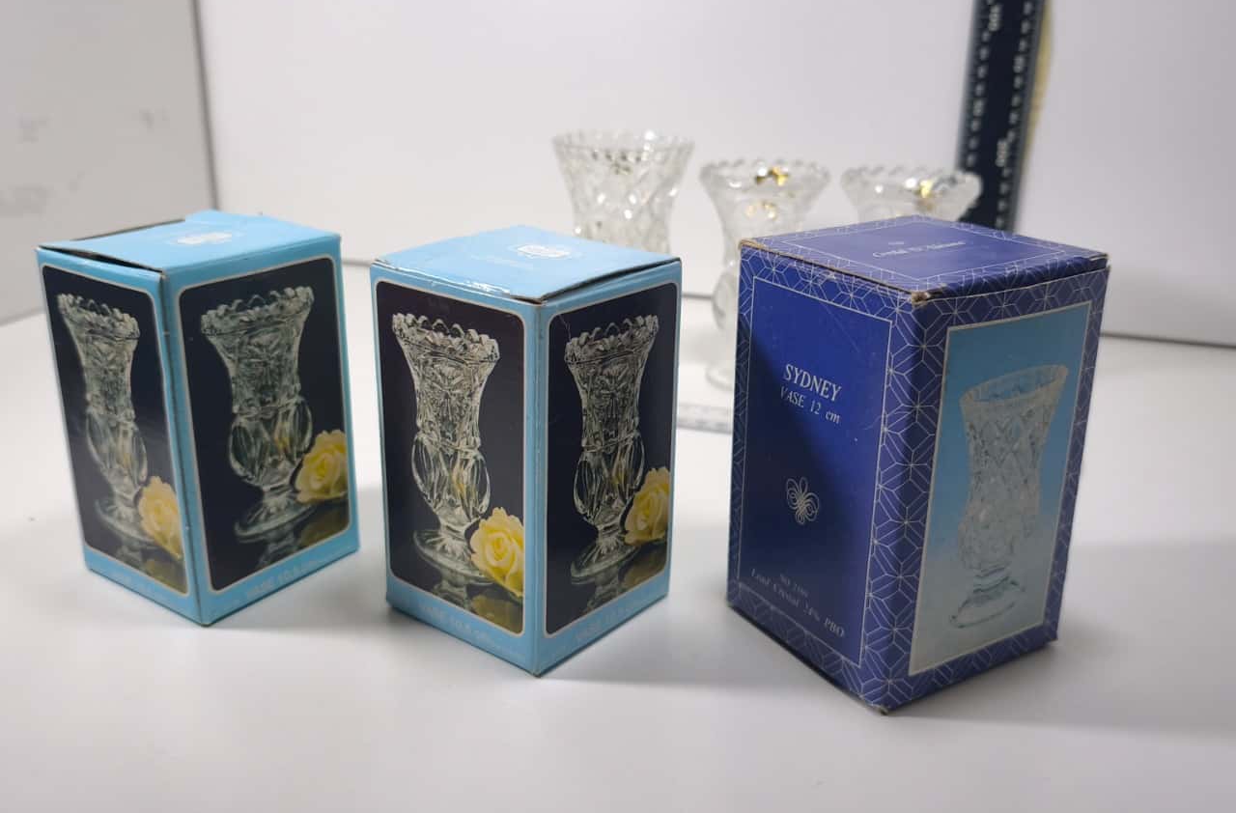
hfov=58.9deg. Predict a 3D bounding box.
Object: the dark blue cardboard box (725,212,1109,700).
[{"bbox_3d":[0.087,0.013,0.333,0.074,0.120,0.070,-12,24,-31],"label":"dark blue cardboard box"}]

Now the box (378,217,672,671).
[{"bbox_3d":[-0.028,0.010,0.345,0.067,0.113,0.064,17,25,36],"label":"box"}]

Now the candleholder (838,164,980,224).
[{"bbox_3d":[0.143,-0.061,0.556,0.068,0.108,0.068,1,20,0],"label":"candleholder"}]

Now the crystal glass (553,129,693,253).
[{"bbox_3d":[0.002,-0.078,0.576,0.070,0.121,0.070,1,20,0],"label":"crystal glass"}]

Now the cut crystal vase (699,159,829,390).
[{"bbox_3d":[0.074,-0.071,0.579,0.066,0.108,0.066,1,20,0],"label":"cut crystal vase"}]

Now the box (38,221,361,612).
[{"bbox_3d":[-0.137,0.001,0.366,0.064,0.113,0.064,14,24,32],"label":"box"}]

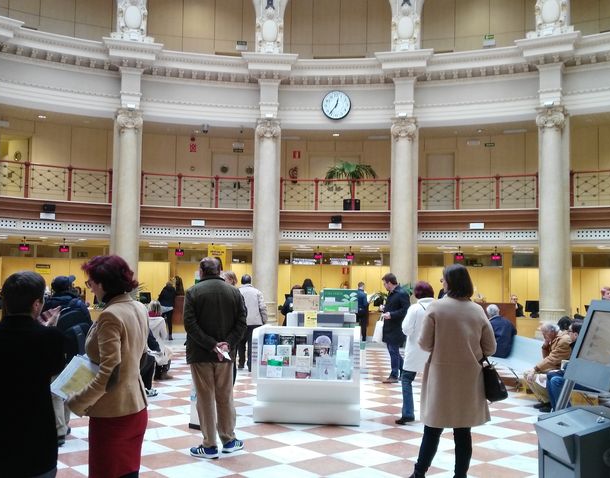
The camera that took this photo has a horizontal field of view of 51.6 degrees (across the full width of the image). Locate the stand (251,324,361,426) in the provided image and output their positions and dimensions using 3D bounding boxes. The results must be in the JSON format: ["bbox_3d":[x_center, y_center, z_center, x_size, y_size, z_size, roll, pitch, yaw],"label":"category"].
[{"bbox_3d":[0.064,1.524,7.261,1.140,1.040,0.750,1,-4,5],"label":"stand"}]

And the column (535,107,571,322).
[{"bbox_3d":[6.193,-0.236,15.813,0.750,6.030,0.820,-1,-5,28],"label":"column"}]

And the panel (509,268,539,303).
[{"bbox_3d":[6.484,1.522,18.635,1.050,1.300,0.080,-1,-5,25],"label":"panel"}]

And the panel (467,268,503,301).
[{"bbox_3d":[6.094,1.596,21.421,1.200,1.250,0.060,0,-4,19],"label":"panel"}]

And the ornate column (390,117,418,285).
[{"bbox_3d":[2.655,-0.204,17.068,0.750,6.030,0.820,0,-4,12],"label":"ornate column"}]

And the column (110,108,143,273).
[{"bbox_3d":[-4.721,-0.327,16.815,0.780,6.000,0.900,2,-4,-18],"label":"column"}]

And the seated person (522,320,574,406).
[{"bbox_3d":[3.170,1.629,8.107,0.760,1.150,0.520,2,-4,-12],"label":"seated person"}]

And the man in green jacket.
[{"bbox_3d":[-0.818,1.038,5.718,0.530,1.750,0.400,2,-4,-13],"label":"man in green jacket"}]

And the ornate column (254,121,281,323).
[{"bbox_3d":[-1.069,-0.248,17.355,0.750,6.030,0.820,1,-4,-4],"label":"ornate column"}]

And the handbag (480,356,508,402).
[{"bbox_3d":[1.511,1.120,5.030,0.140,0.350,0.280,-12,-5,39],"label":"handbag"}]

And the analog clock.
[{"bbox_3d":[0.907,-3.812,18.002,0.830,0.830,0.100,1,-4,5],"label":"analog clock"}]

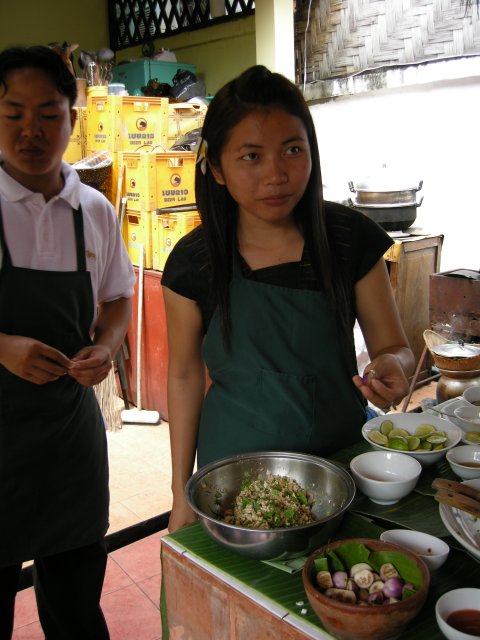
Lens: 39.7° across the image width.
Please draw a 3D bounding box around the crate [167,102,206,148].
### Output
[{"bbox_3d":[-0.341,-1.240,4.390,0.310,0.320,0.390,-1,14,-5],"label":"crate"}]

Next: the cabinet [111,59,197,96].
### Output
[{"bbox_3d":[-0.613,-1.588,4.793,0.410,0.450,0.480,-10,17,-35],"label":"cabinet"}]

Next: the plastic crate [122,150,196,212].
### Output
[{"bbox_3d":[-0.471,-0.827,3.923,0.400,0.322,0.293,-14,19,-43],"label":"plastic crate"}]

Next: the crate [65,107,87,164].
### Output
[{"bbox_3d":[-1.006,-1.194,4.298,0.310,0.320,0.380,-3,14,-11],"label":"crate"}]

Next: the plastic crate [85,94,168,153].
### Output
[{"bbox_3d":[-0.693,-1.206,4.125,0.400,0.322,0.293,-13,19,-42],"label":"plastic crate"}]

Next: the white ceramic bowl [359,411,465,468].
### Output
[{"bbox_3d":[0.326,0.237,1.270,0.186,0.052,0.186,0,14,0],"label":"white ceramic bowl"}]

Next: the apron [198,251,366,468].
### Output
[{"bbox_3d":[0.079,0.218,1.218,0.320,0.760,0.220,-3,14,-10],"label":"apron"}]

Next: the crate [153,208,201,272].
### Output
[{"bbox_3d":[-0.245,-0.453,3.757,0.400,0.322,0.293,-13,19,-41],"label":"crate"}]

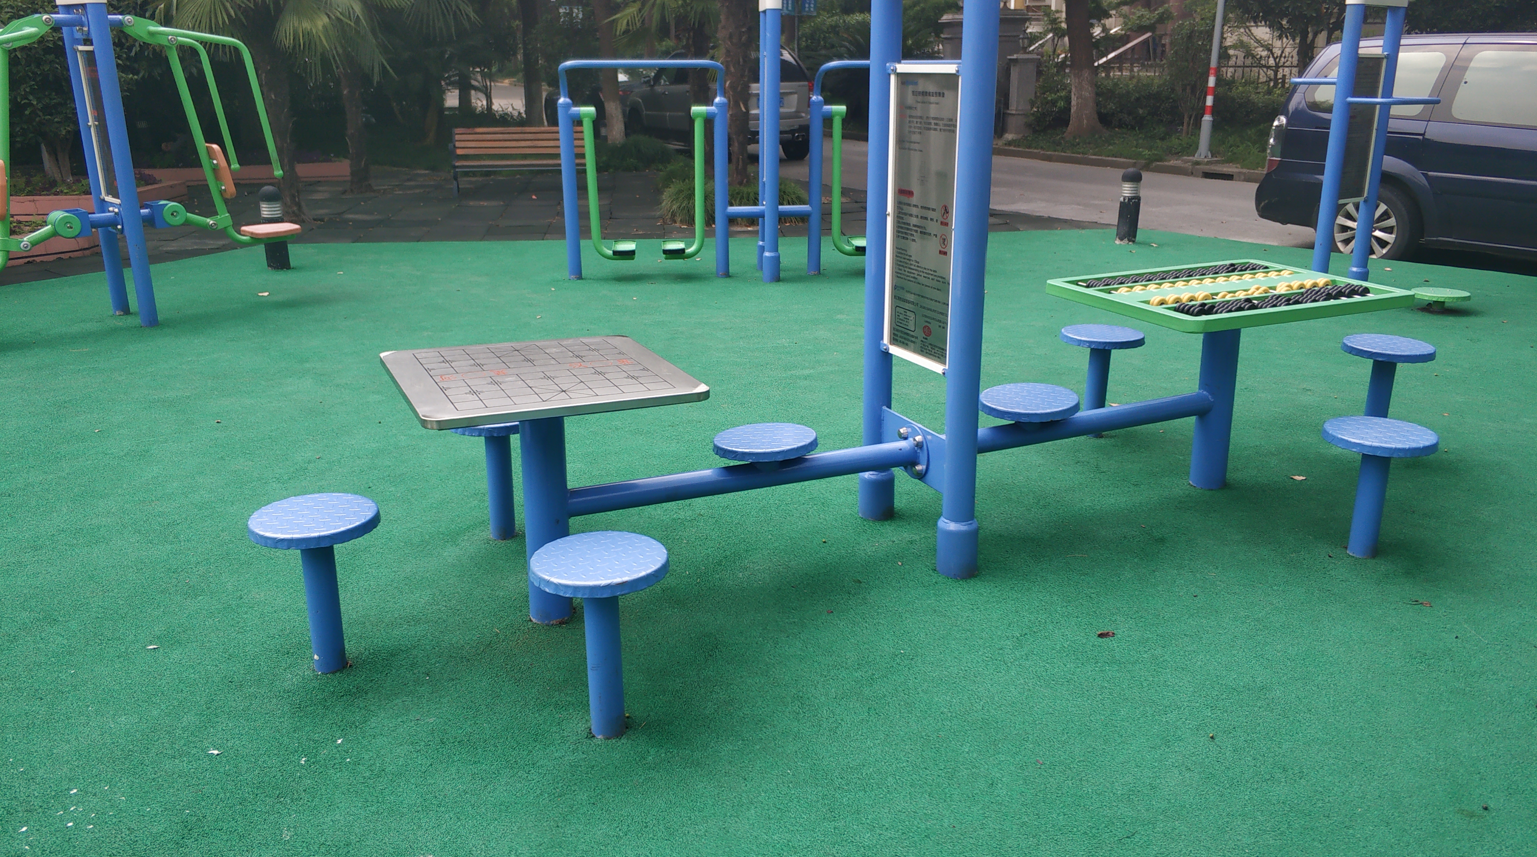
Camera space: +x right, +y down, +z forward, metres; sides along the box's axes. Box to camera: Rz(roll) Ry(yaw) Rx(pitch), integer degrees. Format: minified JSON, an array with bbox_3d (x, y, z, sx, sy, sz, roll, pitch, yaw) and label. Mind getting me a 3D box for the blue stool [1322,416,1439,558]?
[{"bbox_3d":[1.801,0.201,3.582,0.307,0.405,0.307,0,17,0],"label":"blue stool"}]

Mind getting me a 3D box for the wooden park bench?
[{"bbox_3d":[-2.941,-3.162,14.035,1.520,0.770,0.600,-4,18,-13],"label":"wooden park bench"}]

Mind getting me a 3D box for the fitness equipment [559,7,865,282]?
[{"bbox_3d":[-0.009,-2.048,8.399,2.860,1.920,0.600,-2,17,-7],"label":"fitness equipment"}]

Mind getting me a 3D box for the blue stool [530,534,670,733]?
[{"bbox_3d":[-0.369,0.492,2.707,0.307,0.430,0.307,0,17,0],"label":"blue stool"}]

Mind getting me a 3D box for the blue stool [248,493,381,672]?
[{"bbox_3d":[-1.100,0.409,2.970,0.307,0.421,0.307,0,17,0],"label":"blue stool"}]

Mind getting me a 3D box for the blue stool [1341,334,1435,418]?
[{"bbox_3d":[2.315,-0.110,4.528,0.307,0.413,0.307,0,17,0],"label":"blue stool"}]

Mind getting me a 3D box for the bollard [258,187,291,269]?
[{"bbox_3d":[-3.689,-1.503,8.927,0.172,0.600,0.172,0,17,0],"label":"bollard"}]

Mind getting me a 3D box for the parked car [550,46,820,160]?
[{"bbox_3d":[-1.150,-5.530,20.059,1.870,1.750,4.650,-9,19,-26],"label":"parked car"}]

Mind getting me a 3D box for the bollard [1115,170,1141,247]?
[{"bbox_3d":[3.015,-1.863,10.006,0.172,0.600,0.172,0,17,0],"label":"bollard"}]

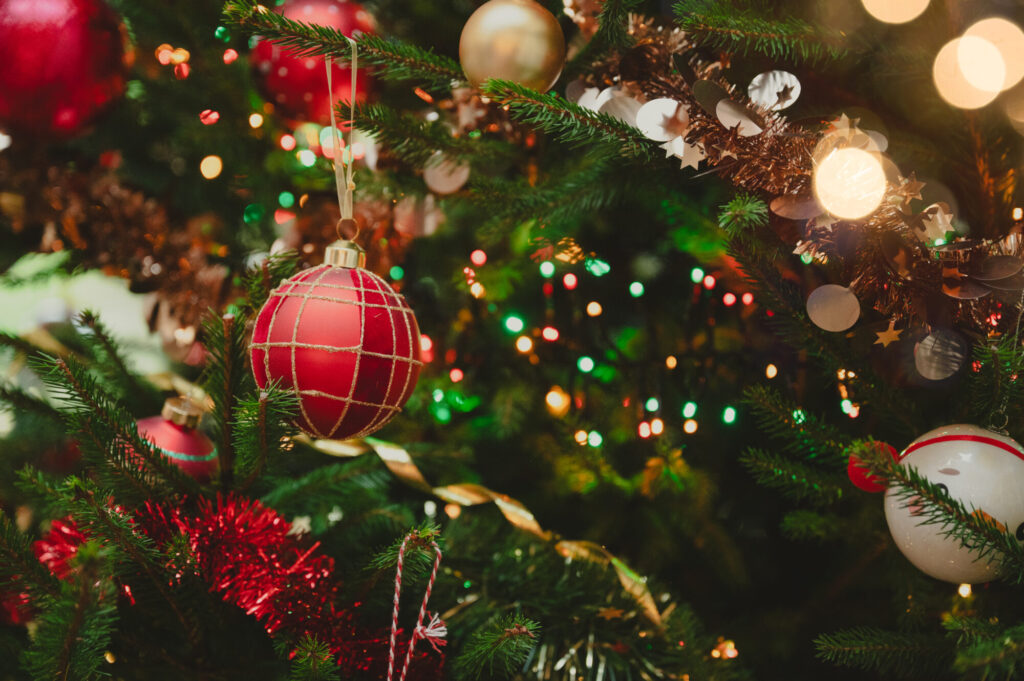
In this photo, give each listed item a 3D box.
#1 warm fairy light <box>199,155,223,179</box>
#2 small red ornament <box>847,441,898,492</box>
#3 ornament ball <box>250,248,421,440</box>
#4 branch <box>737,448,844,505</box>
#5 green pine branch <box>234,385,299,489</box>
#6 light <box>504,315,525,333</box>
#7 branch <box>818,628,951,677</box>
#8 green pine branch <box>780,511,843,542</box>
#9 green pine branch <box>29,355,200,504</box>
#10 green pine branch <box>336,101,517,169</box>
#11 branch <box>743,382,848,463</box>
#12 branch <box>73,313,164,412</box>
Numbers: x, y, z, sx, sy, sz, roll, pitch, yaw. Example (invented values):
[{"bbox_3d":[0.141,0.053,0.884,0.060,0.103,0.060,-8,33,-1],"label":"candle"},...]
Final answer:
[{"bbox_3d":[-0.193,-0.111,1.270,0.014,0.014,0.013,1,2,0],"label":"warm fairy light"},{"bbox_3d":[0.179,0.063,0.990,0.026,0.026,0.024,0,0,0],"label":"small red ornament"},{"bbox_3d":[-0.083,0.000,0.940,0.080,0.095,0.080,5,0,0],"label":"ornament ball"},{"bbox_3d":[0.144,0.070,1.020,0.056,0.025,0.034,14,0,-15],"label":"branch"},{"bbox_3d":[-0.112,0.044,0.910,0.030,0.048,0.030,1,2,0],"label":"green pine branch"},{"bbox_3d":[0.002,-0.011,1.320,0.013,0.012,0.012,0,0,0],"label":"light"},{"bbox_3d":[0.196,0.164,1.050,0.074,0.031,0.034,6,-2,-17],"label":"branch"},{"bbox_3d":[0.173,0.107,1.150,0.040,0.019,0.026,7,-4,-37],"label":"green pine branch"},{"bbox_3d":[-0.181,0.041,0.910,0.105,0.040,0.042,46,-15,-15],"label":"green pine branch"},{"bbox_3d":[-0.045,-0.108,1.040,0.095,0.031,0.045,14,0,-15],"label":"green pine branch"},{"bbox_3d":[0.156,0.046,1.100,0.072,0.030,0.034,33,-9,-14],"label":"branch"},{"bbox_3d":[-0.208,0.011,1.050,0.045,0.053,0.038,1,2,12],"label":"branch"}]

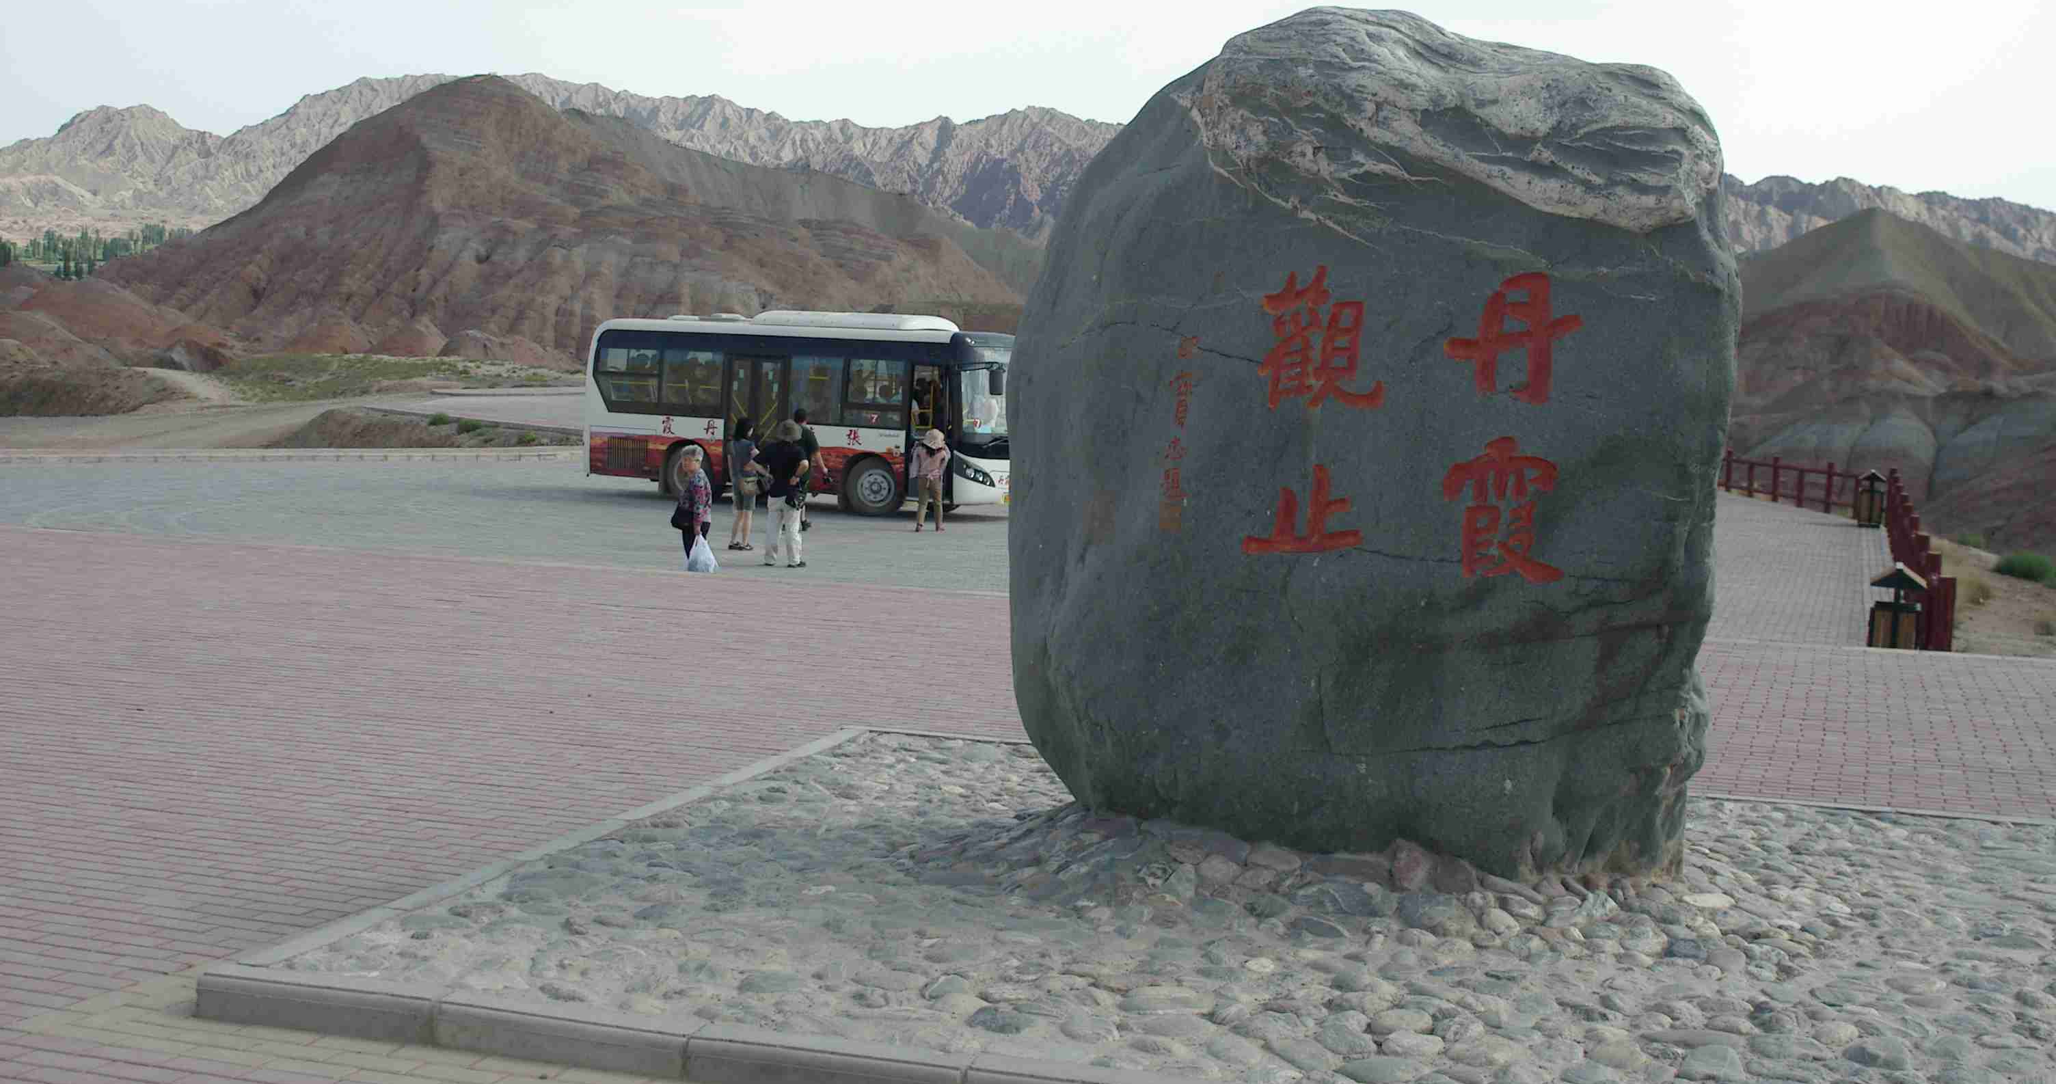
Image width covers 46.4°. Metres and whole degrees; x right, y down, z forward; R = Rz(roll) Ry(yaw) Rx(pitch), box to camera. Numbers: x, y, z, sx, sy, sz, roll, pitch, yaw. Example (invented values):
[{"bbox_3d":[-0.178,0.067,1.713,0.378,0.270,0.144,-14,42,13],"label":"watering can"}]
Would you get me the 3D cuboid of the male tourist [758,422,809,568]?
[{"bbox_3d":[-2.864,-0.569,28.163,0.600,1.730,0.400,3,5,15],"label":"male tourist"}]

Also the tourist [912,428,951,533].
[{"bbox_3d":[-1.389,-0.909,34.825,0.540,1.520,0.360,3,5,15],"label":"tourist"}]

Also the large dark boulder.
[{"bbox_3d":[1.709,-0.574,12.138,3.580,4.150,1.900,3,5,15],"label":"large dark boulder"}]

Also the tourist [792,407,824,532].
[{"bbox_3d":[-3.112,-1.021,33.798,0.580,1.730,0.420,3,5,15],"label":"tourist"}]

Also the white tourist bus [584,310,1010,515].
[{"bbox_3d":[-3.514,-2.185,39.821,8.400,3.080,2.420,5,6,37],"label":"white tourist bus"}]

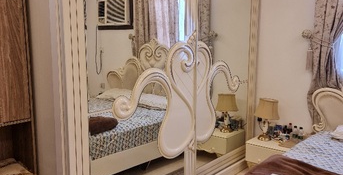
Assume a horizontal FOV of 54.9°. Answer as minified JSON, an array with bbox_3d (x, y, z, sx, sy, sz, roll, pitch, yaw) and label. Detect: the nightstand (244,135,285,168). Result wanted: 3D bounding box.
[{"bbox_3d":[1.195,0.789,3.658,0.610,0.365,0.440,6,10,37],"label":"nightstand"}]

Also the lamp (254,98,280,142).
[{"bbox_3d":[1.072,0.361,3.719,0.280,0.460,0.280,7,11,39],"label":"lamp"}]

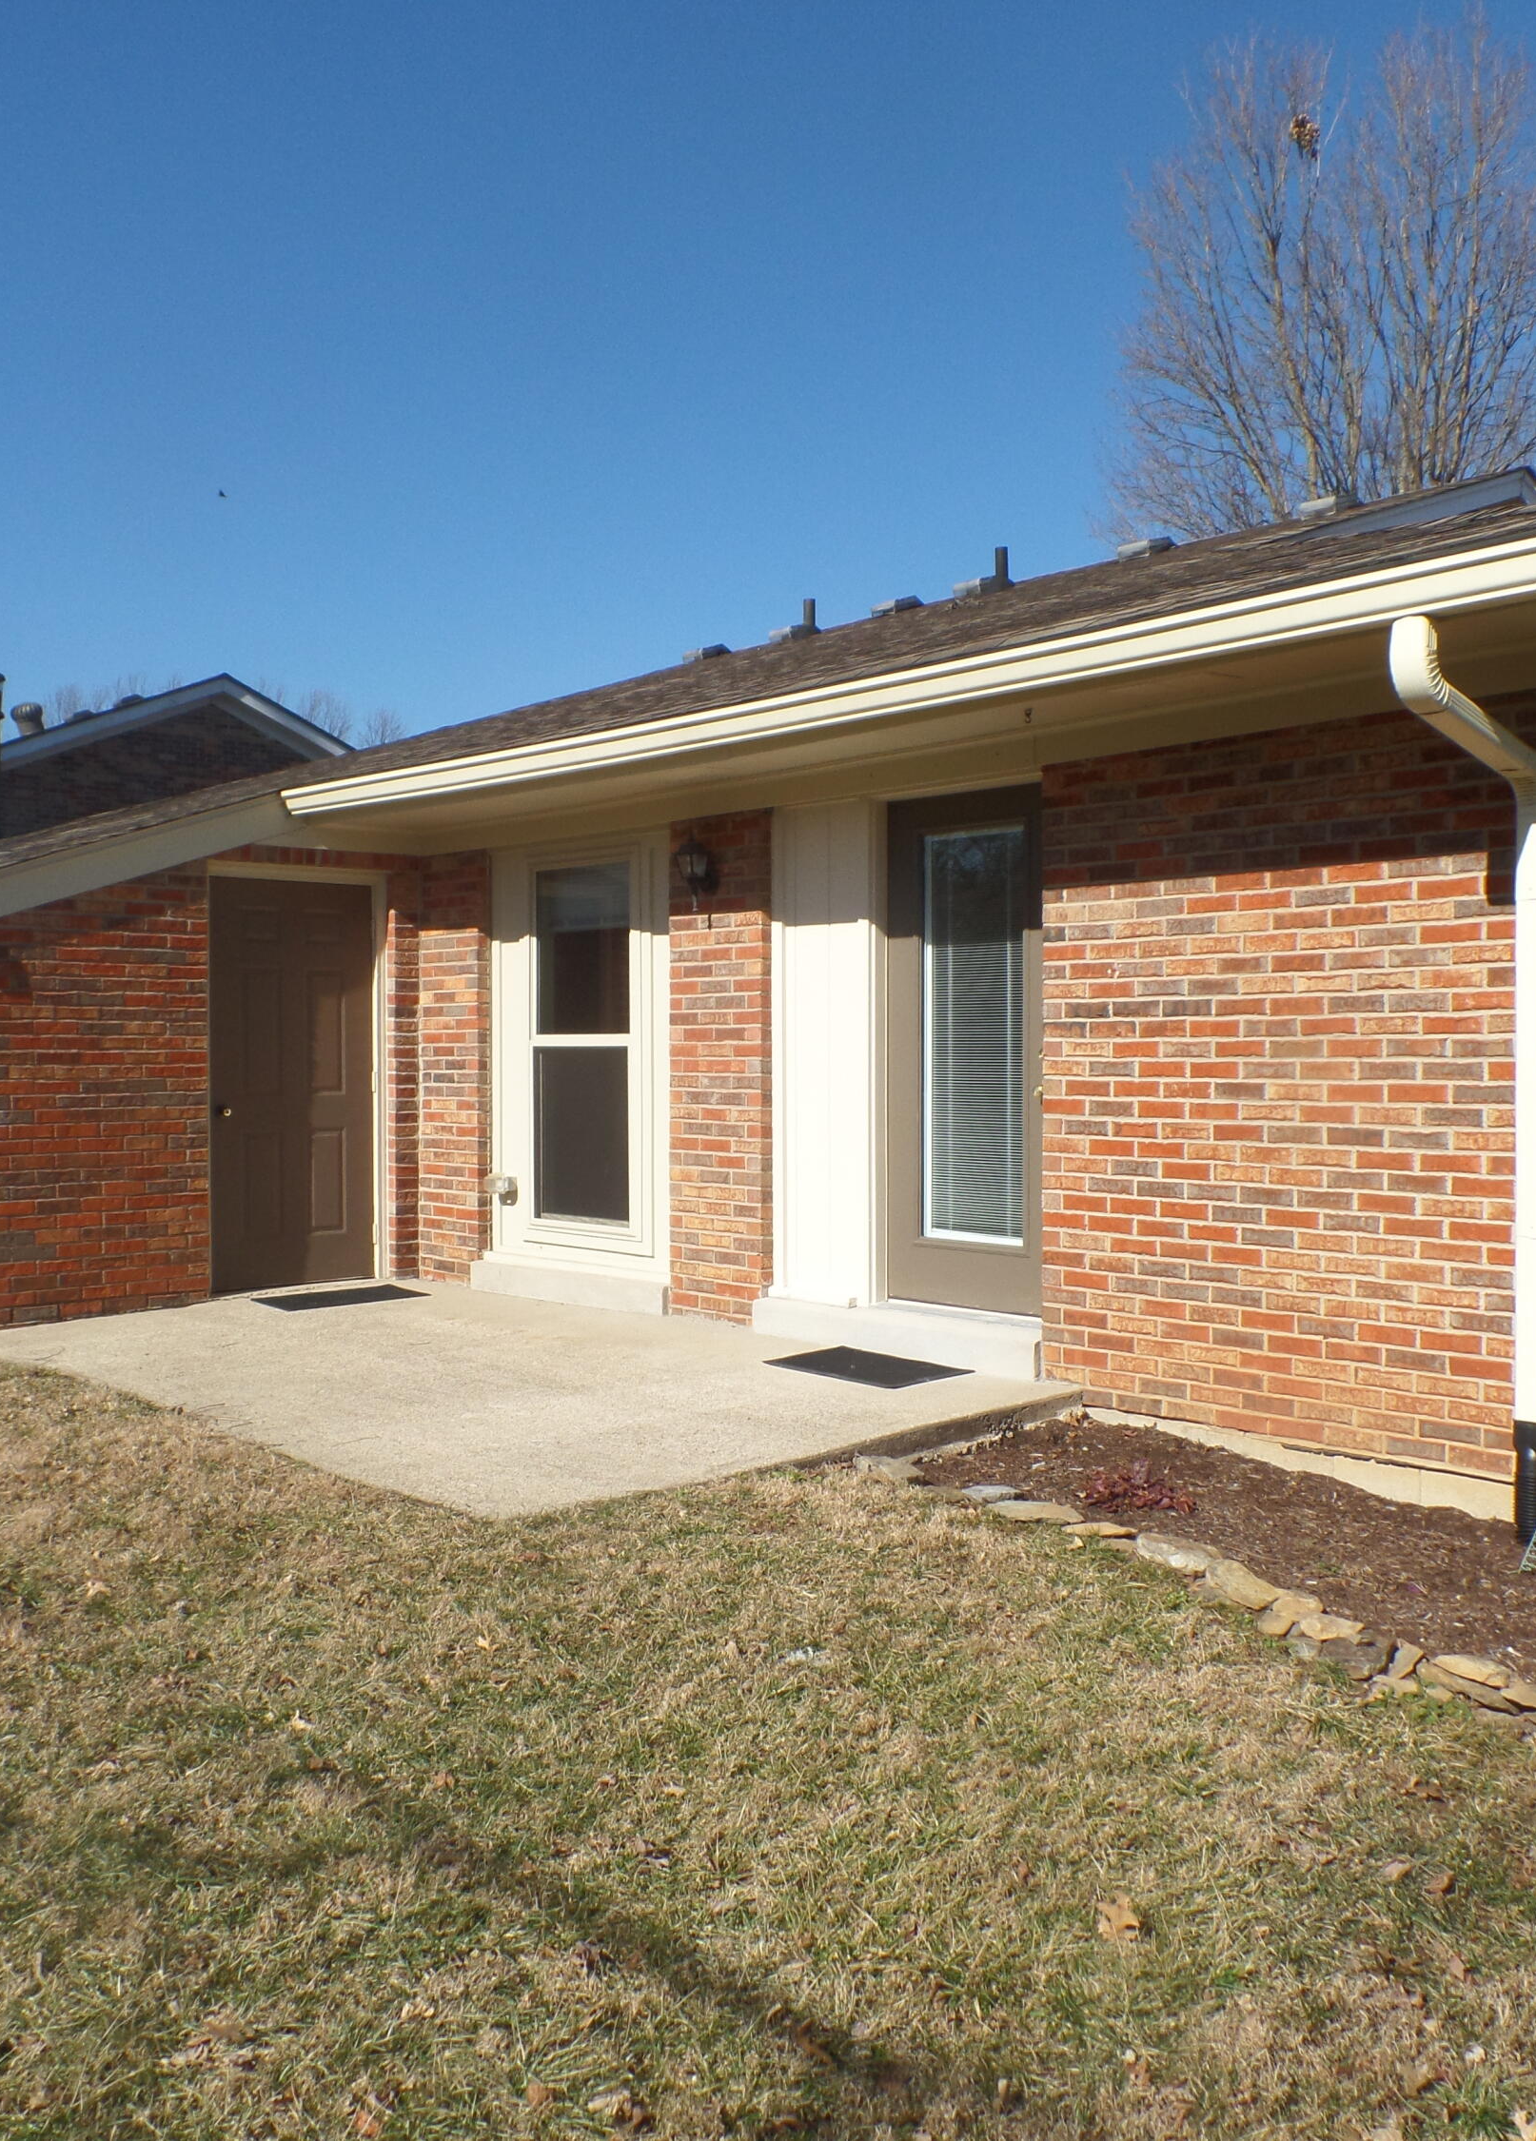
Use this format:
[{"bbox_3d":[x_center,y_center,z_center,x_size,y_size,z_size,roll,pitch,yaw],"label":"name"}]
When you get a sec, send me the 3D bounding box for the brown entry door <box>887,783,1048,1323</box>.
[{"bbox_3d":[0.790,-0.070,7.260,0.070,2.020,0.890,-1,1,-42],"label":"brown entry door"}]

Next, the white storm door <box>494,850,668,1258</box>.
[{"bbox_3d":[-0.924,-0.080,9.030,0.100,2.030,1.380,-1,1,-42],"label":"white storm door"}]

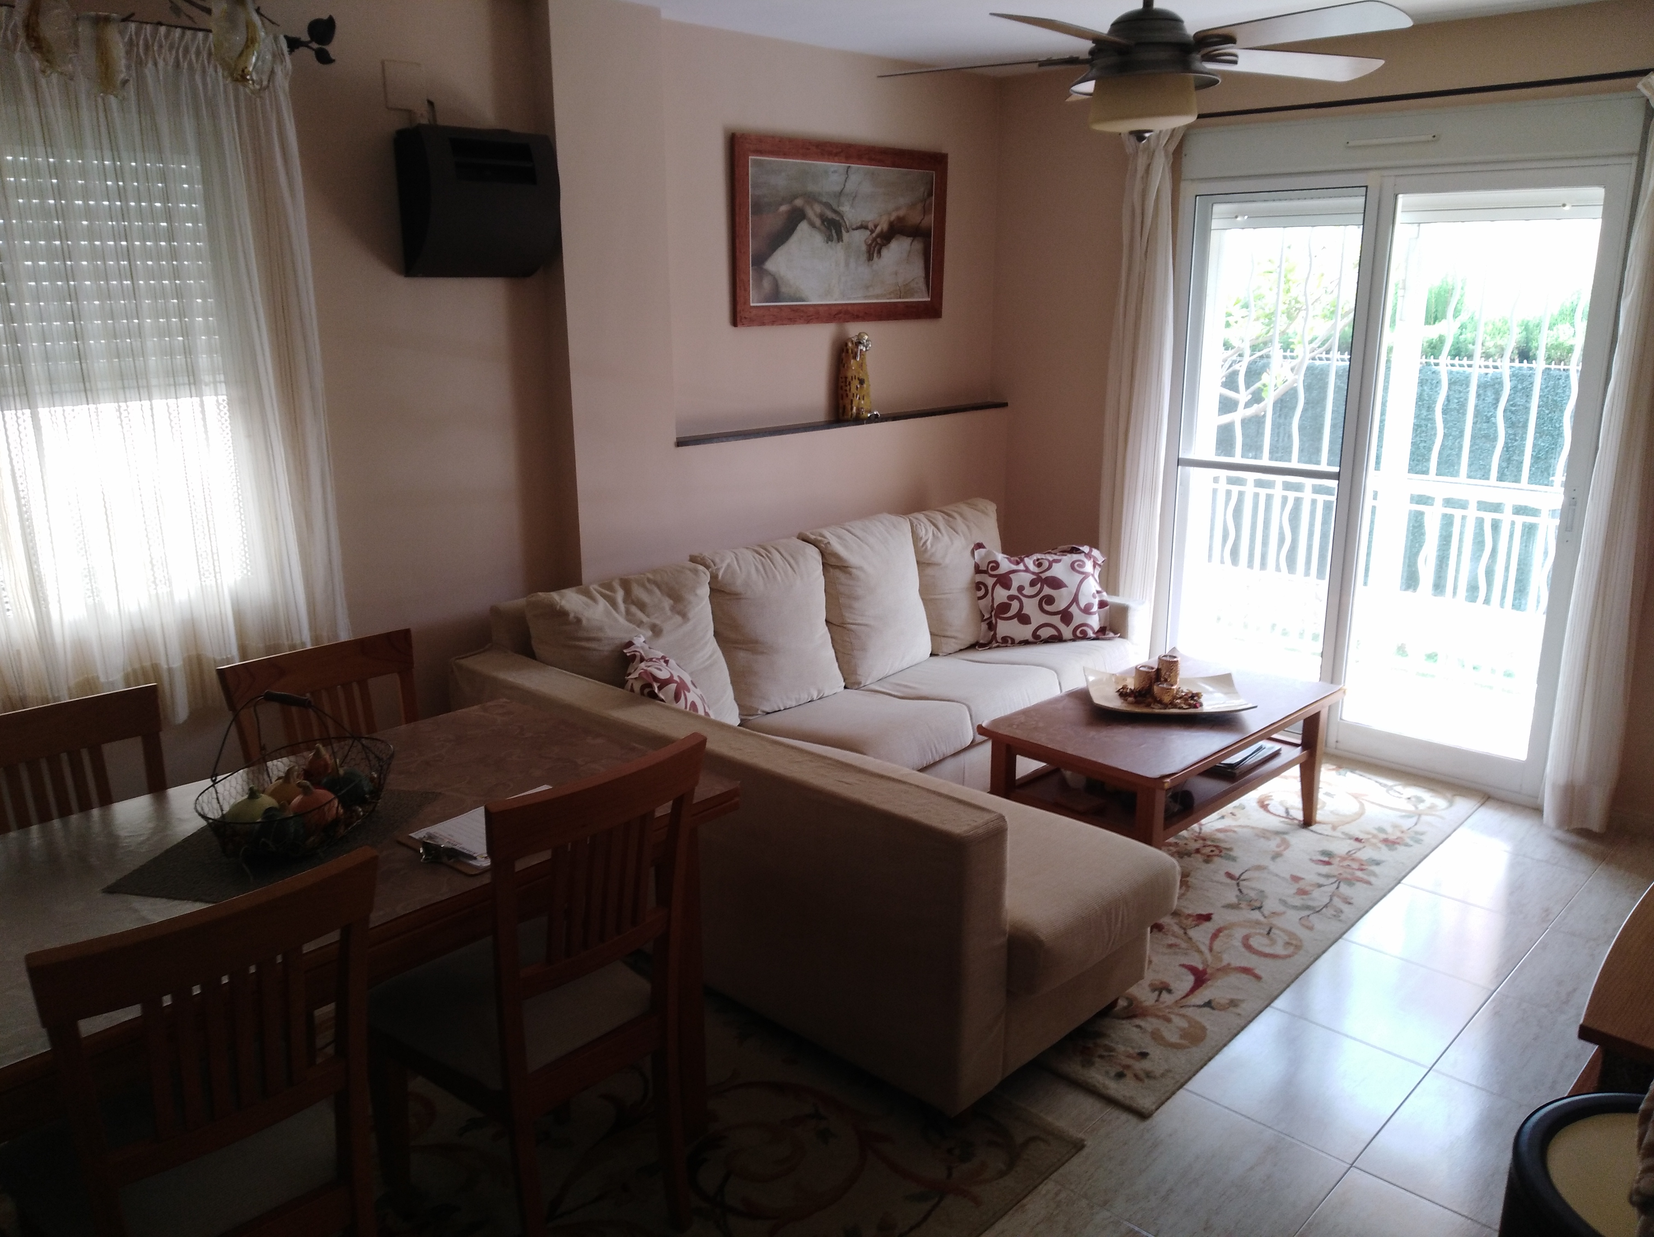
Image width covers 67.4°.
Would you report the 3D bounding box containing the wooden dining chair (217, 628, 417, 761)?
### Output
[{"bbox_3d":[-0.914,0.559,2.594,0.484,0.959,0.425,14,21,43],"label":"wooden dining chair"}]

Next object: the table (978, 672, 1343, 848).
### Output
[{"bbox_3d":[1.034,0.491,3.823,0.632,0.454,1.087,13,20,43],"label":"table"}]

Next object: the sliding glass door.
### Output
[{"bbox_3d":[1.827,-0.475,4.277,1.428,1.996,0.089,14,21,43],"label":"sliding glass door"}]

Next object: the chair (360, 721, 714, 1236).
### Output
[{"bbox_3d":[-0.510,0.661,2.180,0.548,0.972,0.421,13,20,43],"label":"chair"}]

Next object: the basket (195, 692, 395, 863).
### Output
[{"bbox_3d":[-0.929,0.245,2.177,0.257,0.242,0.390,2,15,11],"label":"basket"}]

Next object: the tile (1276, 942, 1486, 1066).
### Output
[{"bbox_3d":[1.339,0.931,3.065,0.440,0.011,0.446,13,20,43],"label":"tile"}]

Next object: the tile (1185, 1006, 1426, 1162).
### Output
[{"bbox_3d":[1.032,1.012,2.760,0.440,0.011,0.446,13,20,43],"label":"tile"}]

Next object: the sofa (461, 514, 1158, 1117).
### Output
[{"bbox_3d":[0.354,0.276,3.762,1.878,0.860,2.095,14,21,43],"label":"sofa"}]

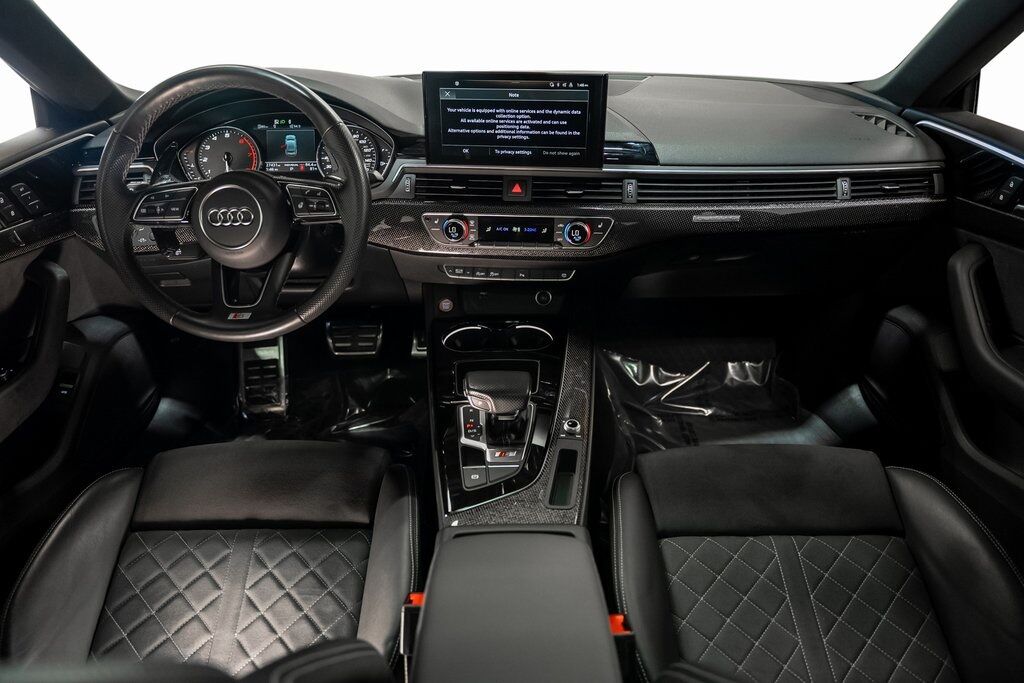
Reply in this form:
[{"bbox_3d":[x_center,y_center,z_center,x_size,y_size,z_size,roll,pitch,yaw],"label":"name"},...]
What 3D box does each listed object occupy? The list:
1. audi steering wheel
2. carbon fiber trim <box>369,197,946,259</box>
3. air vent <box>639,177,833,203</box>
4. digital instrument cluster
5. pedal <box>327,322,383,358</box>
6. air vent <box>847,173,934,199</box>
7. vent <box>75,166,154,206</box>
[{"bbox_3d":[-0.377,-0.189,0.993,0.370,0.365,0.090,0,7,0],"label":"audi steering wheel"},{"bbox_3d":[0.227,-0.176,1.115,0.900,0.092,0.080,0,21,0],"label":"carbon fiber trim"},{"bbox_3d":[0.357,-0.241,1.130,0.320,0.040,0.035,0,24,0],"label":"air vent"},{"bbox_3d":[-0.369,-0.315,1.160,0.355,0.115,0.050,0,14,0],"label":"digital instrument cluster"},{"bbox_3d":[-0.326,-0.003,1.470,0.116,0.070,0.030,0,-6,0],"label":"pedal"},{"bbox_3d":[0.603,-0.247,1.130,0.133,0.040,0.035,-1,24,-2],"label":"air vent"},{"bbox_3d":[-0.635,-0.246,1.130,0.125,0.055,0.040,1,24,2],"label":"vent"}]

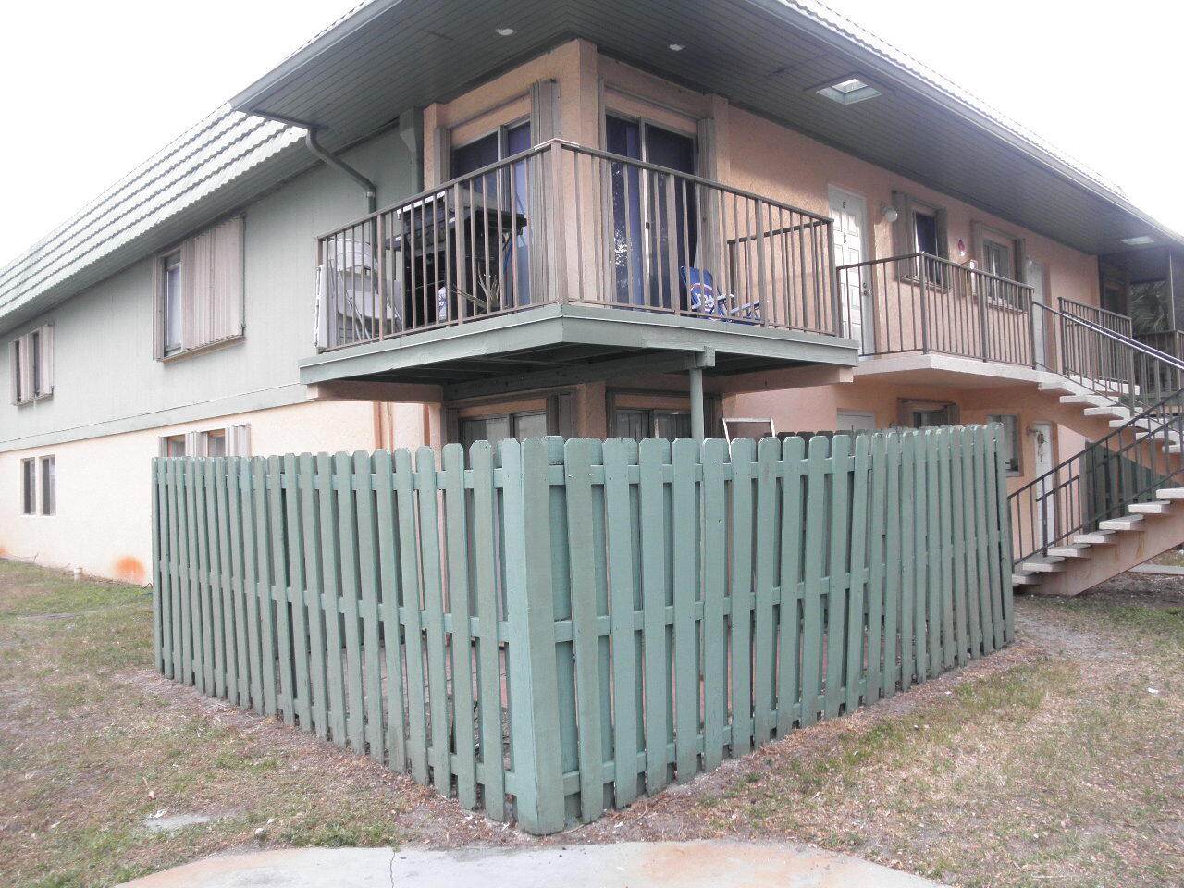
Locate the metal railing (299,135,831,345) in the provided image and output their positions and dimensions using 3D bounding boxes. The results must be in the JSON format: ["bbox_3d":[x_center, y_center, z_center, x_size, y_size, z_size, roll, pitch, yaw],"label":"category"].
[{"bbox_3d":[-0.121,-1.377,8.401,3.194,1.089,3.493,-3,-1,44],"label":"metal railing"}]

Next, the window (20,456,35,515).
[{"bbox_3d":[-11.754,0.878,19.983,0.860,1.220,0.120,-3,-1,44],"label":"window"}]

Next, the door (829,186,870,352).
[{"bbox_3d":[3.006,-1.938,11.089,0.090,2.012,0.927,-3,-1,44],"label":"door"}]

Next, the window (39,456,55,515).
[{"bbox_3d":[-10.764,0.832,18.939,0.860,1.200,0.120,-3,-1,44],"label":"window"}]

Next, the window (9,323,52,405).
[{"bbox_3d":[-11.229,-1.586,19.201,2.450,1.420,0.160,-3,-1,44],"label":"window"}]

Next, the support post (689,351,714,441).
[{"bbox_3d":[0.797,0.582,7.087,0.099,2.319,0.100,-3,-1,44],"label":"support post"}]

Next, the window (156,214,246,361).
[{"bbox_3d":[-5.391,-2.145,13.180,2.550,1.550,0.160,-3,-1,44],"label":"window"}]

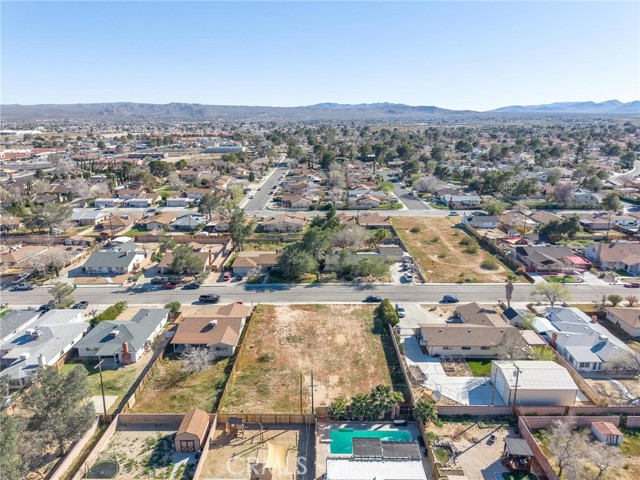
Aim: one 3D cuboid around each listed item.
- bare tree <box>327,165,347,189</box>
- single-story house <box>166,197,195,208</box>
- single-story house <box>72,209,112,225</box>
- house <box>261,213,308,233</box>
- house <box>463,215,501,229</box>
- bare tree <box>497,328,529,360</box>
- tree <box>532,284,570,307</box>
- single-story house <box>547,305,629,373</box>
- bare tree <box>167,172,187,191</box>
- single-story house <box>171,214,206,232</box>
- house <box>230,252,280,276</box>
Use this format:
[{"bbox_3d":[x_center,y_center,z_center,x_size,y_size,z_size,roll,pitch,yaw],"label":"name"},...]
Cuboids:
[{"bbox_3d":[11.297,-42.303,301.481,11.960,16.790,11.960,0,16,0],"label":"bare tree"},{"bbox_3d":[-74.560,-21.420,242.170,14.440,3.920,11.960,0,16,0],"label":"single-story house"},{"bbox_3d":[-111.684,-10.972,215.424,14.000,4.100,15.800,0,16,0],"label":"single-story house"},{"bbox_3d":[-16.389,-8.507,203.444,20.500,4.700,17.500,0,15,0],"label":"house"},{"bbox_3d":[71.570,-8.460,197.230,14.640,4.330,11.650,0,16,0],"label":"house"},{"bbox_3d":[39.428,21.660,91.439,6.200,6.400,6.200,0,15,0],"label":"bare tree"},{"bbox_3d":[60.592,14.777,116.831,9.400,6.100,9.400,0,15,0],"label":"tree"},{"bbox_3d":[57.892,20.465,99.119,13.400,4.600,25.400,0,15,0],"label":"single-story house"},{"bbox_3d":[-97.002,-38.985,298.245,11.830,12.200,11.830,0,16,0],"label":"bare tree"},{"bbox_3d":[-59.784,-7.762,204.069,13.400,4.200,16.500,0,16,0],"label":"single-story house"},{"bbox_3d":[-19.280,6.690,145.690,16.290,4.230,15.980,0,16,0],"label":"house"}]

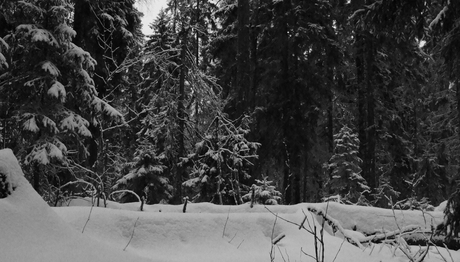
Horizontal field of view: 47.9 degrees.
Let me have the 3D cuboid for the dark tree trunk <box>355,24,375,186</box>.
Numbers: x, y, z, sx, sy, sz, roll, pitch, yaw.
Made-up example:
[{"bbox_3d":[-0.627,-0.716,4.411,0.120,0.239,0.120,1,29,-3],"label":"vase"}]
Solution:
[{"bbox_3d":[4.451,-0.723,17.000,0.500,5.500,0.480,0,-7,0],"label":"dark tree trunk"}]

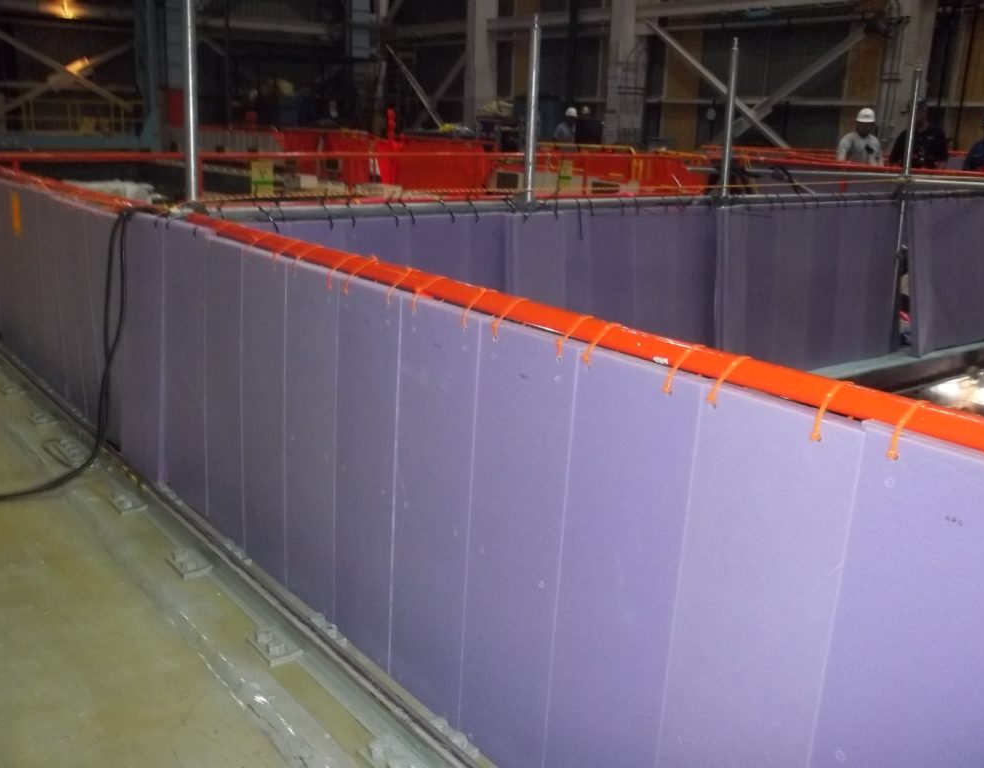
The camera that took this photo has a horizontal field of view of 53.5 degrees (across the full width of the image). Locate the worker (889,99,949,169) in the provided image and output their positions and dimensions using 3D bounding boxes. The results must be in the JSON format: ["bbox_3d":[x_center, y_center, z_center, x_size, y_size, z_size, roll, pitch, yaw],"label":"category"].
[{"bbox_3d":[4.422,-2.104,10.435,0.600,1.800,0.360,11,17,30],"label":"worker"}]

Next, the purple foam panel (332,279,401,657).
[{"bbox_3d":[-0.325,0.250,2.658,0.044,1.039,0.312,-9,19,-38],"label":"purple foam panel"}]

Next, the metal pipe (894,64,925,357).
[{"bbox_3d":[2.582,-1.062,6.116,0.046,1.756,0.046,-11,18,-37],"label":"metal pipe"}]

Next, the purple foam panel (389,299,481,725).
[{"bbox_3d":[-0.130,0.304,2.307,0.035,0.980,0.303,-8,19,-37],"label":"purple foam panel"}]

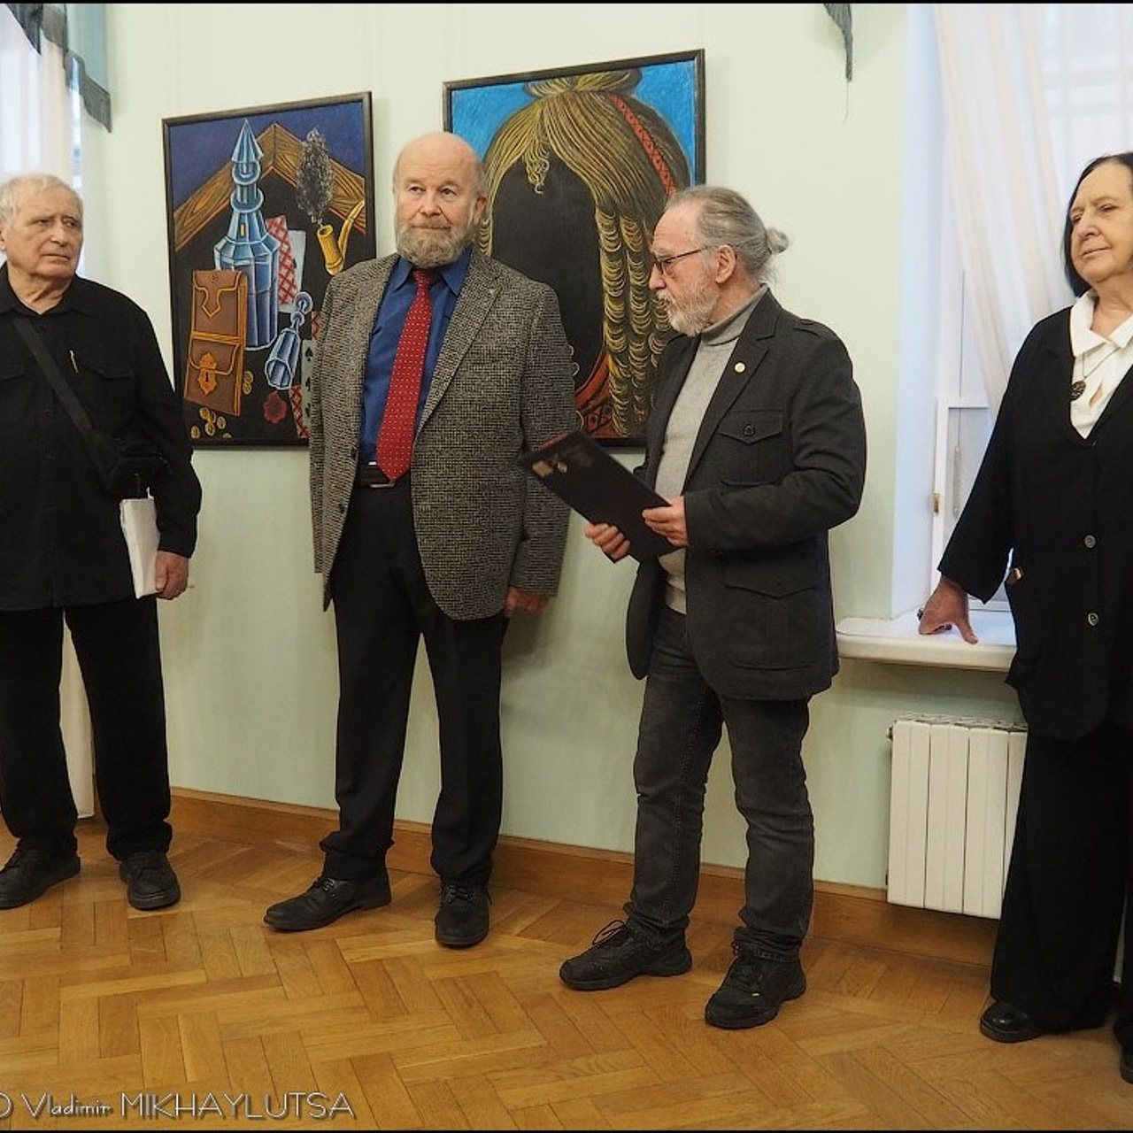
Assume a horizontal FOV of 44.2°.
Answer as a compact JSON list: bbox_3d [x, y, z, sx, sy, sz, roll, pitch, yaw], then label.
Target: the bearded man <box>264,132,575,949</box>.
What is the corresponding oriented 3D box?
[{"bbox_3d":[-0.325,-0.067,3.275,0.620,1.810,0.390,2,5,22],"label":"bearded man"}]

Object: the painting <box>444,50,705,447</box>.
[{"bbox_3d":[0.018,-0.728,3.323,0.678,0.886,0.040,3,8,26],"label":"painting"}]

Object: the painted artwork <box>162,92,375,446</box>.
[{"bbox_3d":[-0.776,-0.758,3.714,0.678,0.886,0.040,3,8,26],"label":"painted artwork"}]

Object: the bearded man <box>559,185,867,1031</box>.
[{"bbox_3d":[0.309,0.068,2.841,0.460,1.620,0.540,-3,6,-40],"label":"bearded man"}]

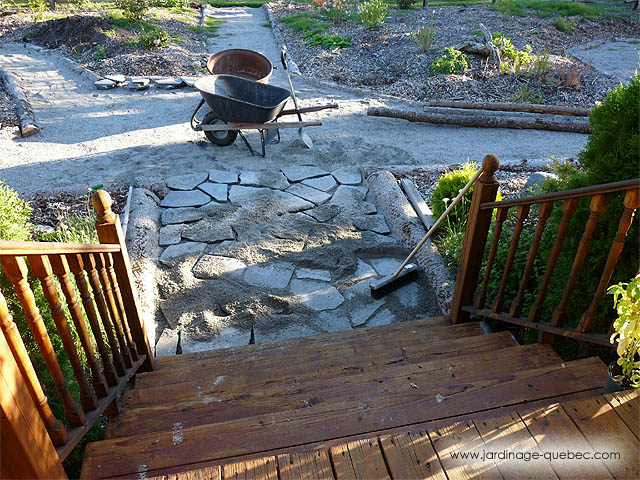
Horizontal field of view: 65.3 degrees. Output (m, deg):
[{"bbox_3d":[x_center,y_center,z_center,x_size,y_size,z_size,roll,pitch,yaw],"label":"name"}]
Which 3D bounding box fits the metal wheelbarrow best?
[{"bbox_3d":[-0.637,-1.335,5.539,1.520,0.720,0.640,7,32,11],"label":"metal wheelbarrow"}]

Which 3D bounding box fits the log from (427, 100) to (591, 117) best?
[{"bbox_3d":[2.718,-1.792,6.758,2.440,0.100,0.100,5,32,6],"label":"log"}]

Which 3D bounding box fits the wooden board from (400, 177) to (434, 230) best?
[{"bbox_3d":[0.942,-0.319,4.643,0.130,0.110,0.900,-4,32,-8],"label":"wooden board"}]

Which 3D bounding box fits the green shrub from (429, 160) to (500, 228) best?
[{"bbox_3d":[1.281,-0.415,4.363,0.580,0.580,0.580,1,32,0],"label":"green shrub"}]

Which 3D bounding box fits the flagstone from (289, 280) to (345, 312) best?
[{"bbox_3d":[-0.038,0.426,3.566,0.429,0.055,0.288,10,34,15],"label":"flagstone"}]

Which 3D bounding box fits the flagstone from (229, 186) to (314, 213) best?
[{"bbox_3d":[-0.495,-0.360,4.792,0.925,0.055,0.435,9,34,13],"label":"flagstone"}]

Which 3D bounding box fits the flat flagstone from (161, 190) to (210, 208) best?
[{"bbox_3d":[-1.270,-0.379,4.813,0.450,0.055,0.327,-2,33,-3],"label":"flat flagstone"}]

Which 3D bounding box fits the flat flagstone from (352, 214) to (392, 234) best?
[{"bbox_3d":[0.447,-0.124,4.436,0.325,0.050,0.281,-2,32,-4],"label":"flat flagstone"}]

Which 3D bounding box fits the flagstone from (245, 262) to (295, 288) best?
[{"bbox_3d":[-0.393,0.273,3.861,0.345,0.050,0.275,7,32,9],"label":"flagstone"}]

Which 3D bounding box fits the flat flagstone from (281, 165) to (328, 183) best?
[{"bbox_3d":[-0.163,-0.698,5.325,0.454,0.055,0.321,-14,35,-21],"label":"flat flagstone"}]

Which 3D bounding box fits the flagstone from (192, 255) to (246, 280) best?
[{"bbox_3d":[-0.769,0.243,3.845,0.385,0.055,0.285,7,33,11],"label":"flagstone"}]

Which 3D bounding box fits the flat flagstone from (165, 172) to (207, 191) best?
[{"bbox_3d":[-1.336,-0.574,5.033,0.409,0.050,0.306,-4,32,-8],"label":"flat flagstone"}]

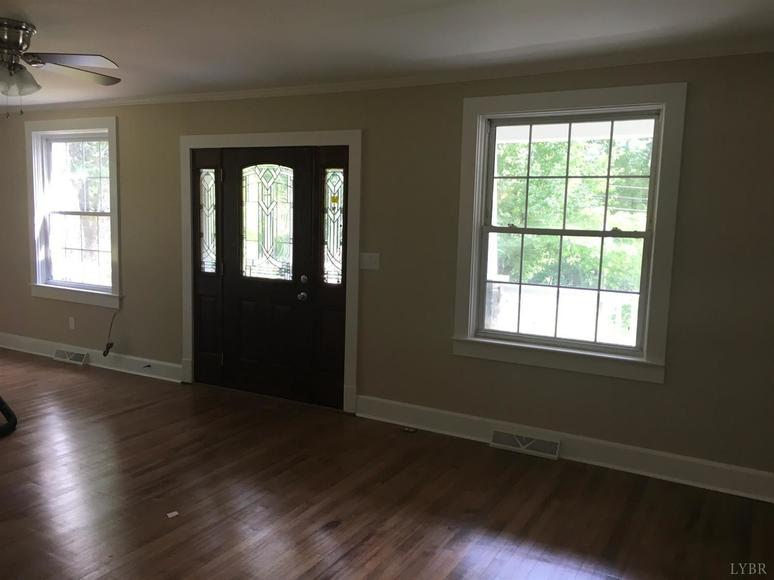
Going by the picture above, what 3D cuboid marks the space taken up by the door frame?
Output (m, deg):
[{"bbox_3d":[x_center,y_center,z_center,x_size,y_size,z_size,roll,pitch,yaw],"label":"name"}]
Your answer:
[{"bbox_3d":[-0.977,-0.170,5.315,1.811,2.165,0.120,5,8,28],"label":"door frame"}]

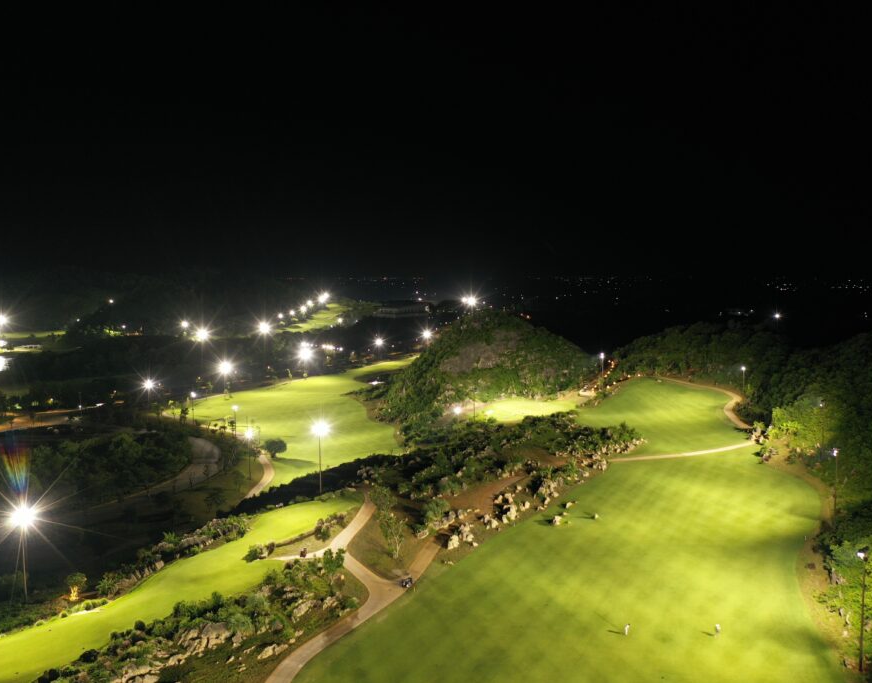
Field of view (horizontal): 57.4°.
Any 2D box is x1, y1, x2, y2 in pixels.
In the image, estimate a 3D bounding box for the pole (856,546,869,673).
[{"bbox_3d":[53.160,33.410,98.940,1.300,16.200,2.200,3,6,32],"label":"pole"}]

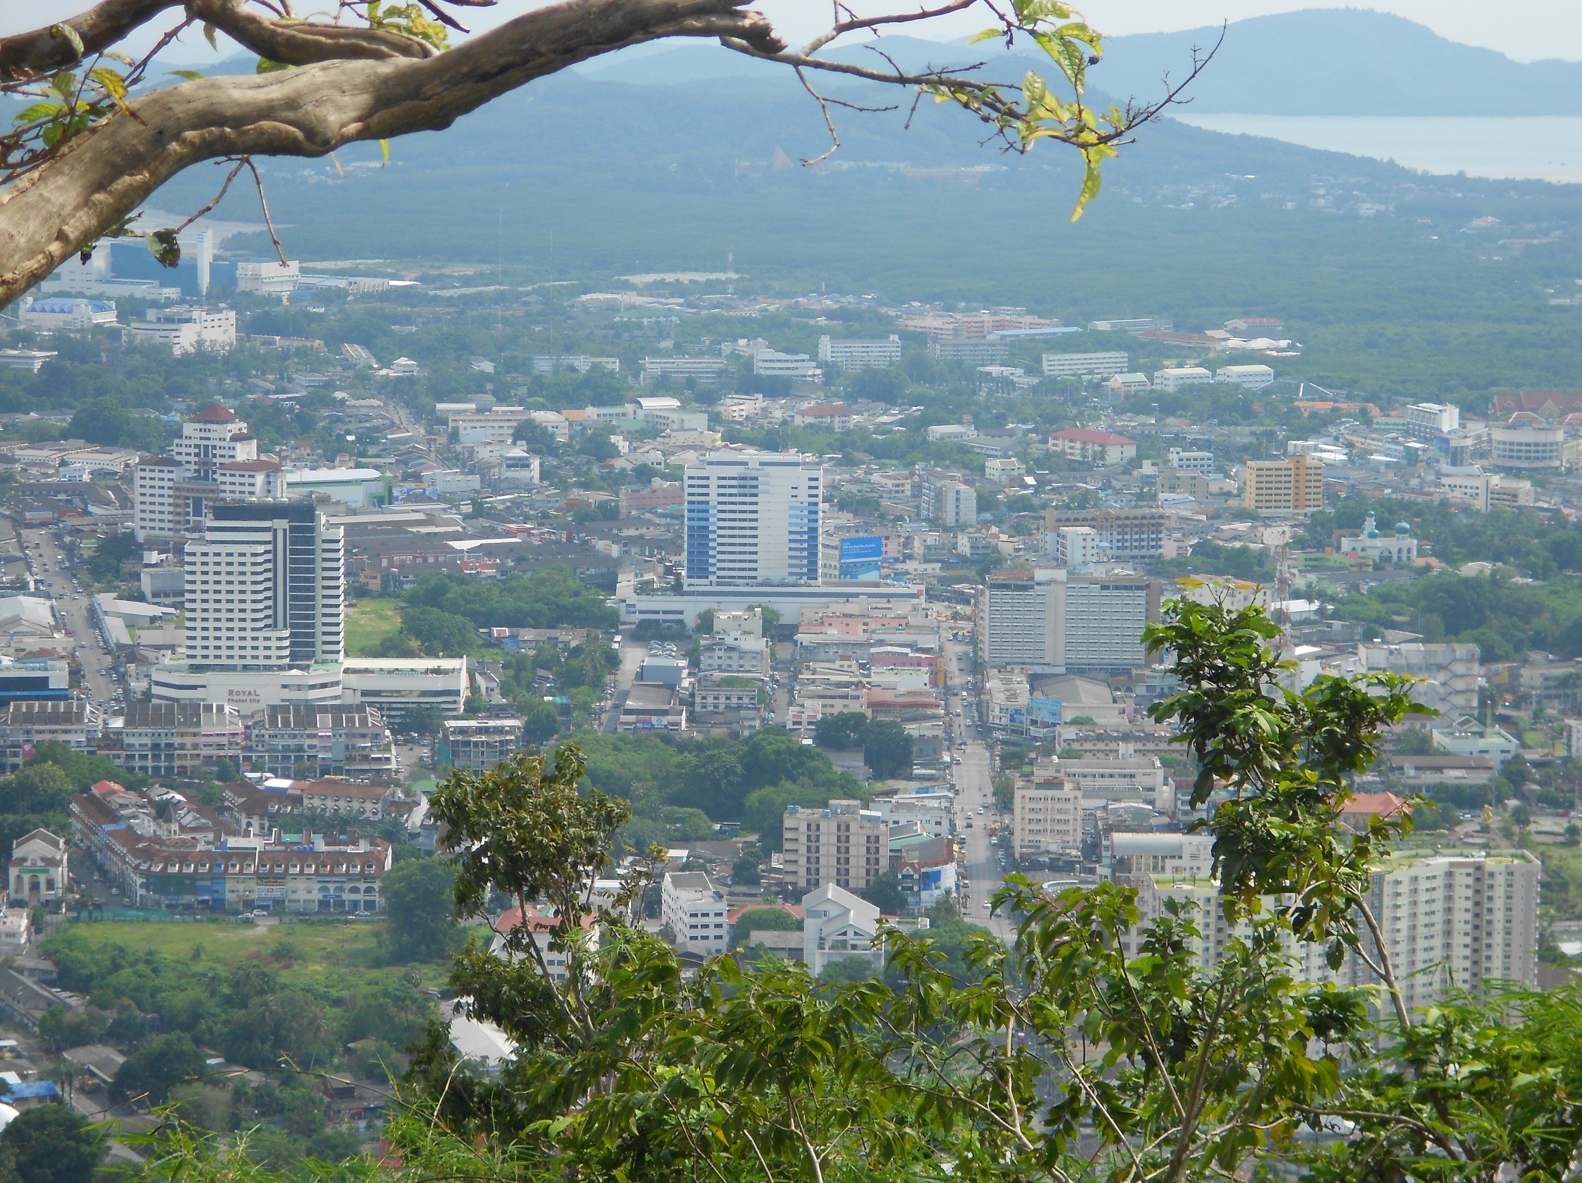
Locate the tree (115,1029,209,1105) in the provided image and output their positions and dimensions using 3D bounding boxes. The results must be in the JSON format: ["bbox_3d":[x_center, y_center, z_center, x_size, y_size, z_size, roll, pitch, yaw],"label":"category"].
[{"bbox_3d":[-138.520,104.060,993.870,19.000,14.000,18.000,1,7,0],"label":"tree"}]

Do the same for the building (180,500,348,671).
[{"bbox_3d":[-179.470,-1.760,1552.520,53.000,54.500,25.000,1,7,1],"label":"building"}]

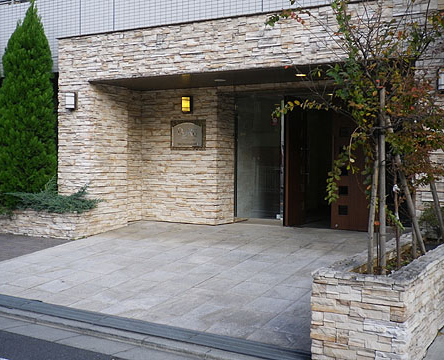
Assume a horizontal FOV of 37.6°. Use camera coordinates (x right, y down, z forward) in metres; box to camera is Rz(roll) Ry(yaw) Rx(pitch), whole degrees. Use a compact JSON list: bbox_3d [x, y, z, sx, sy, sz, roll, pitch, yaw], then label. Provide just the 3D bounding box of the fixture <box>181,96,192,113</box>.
[{"bbox_3d":[-0.560,-1.197,10.422,0.155,0.275,0.100,2,1,31],"label":"fixture"}]

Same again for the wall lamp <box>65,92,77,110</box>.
[{"bbox_3d":[-2.273,-1.179,9.798,0.155,0.275,0.100,2,1,31],"label":"wall lamp"}]

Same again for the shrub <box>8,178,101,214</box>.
[{"bbox_3d":[-2.540,0.228,9.845,1.500,0.500,0.750,2,1,31],"label":"shrub"}]

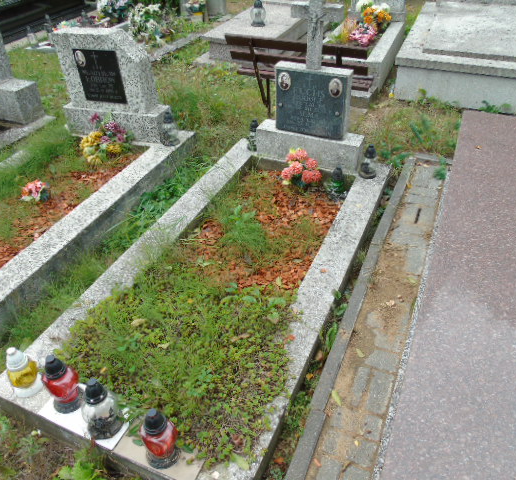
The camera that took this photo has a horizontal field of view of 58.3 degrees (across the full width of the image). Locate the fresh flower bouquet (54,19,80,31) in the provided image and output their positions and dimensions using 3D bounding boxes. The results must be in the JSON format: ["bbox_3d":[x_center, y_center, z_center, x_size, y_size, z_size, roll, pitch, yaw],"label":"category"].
[{"bbox_3d":[-2.360,-2.619,5.701,0.290,0.200,0.250,13,38,18],"label":"fresh flower bouquet"}]

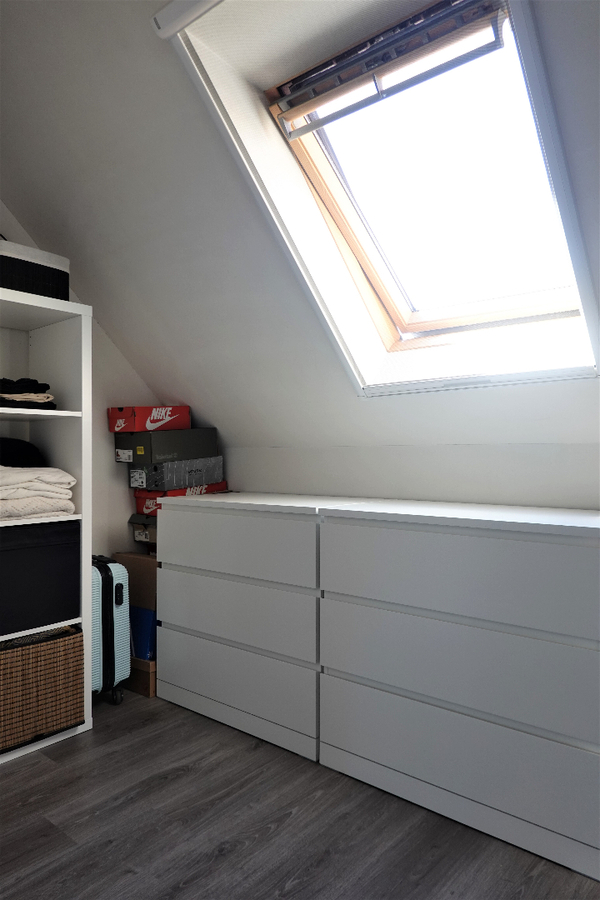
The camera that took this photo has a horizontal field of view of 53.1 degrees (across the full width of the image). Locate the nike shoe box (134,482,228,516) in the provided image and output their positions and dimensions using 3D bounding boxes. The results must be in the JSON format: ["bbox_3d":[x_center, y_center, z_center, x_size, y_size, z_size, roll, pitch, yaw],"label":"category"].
[{"bbox_3d":[-0.511,0.209,2.616,0.210,0.111,0.338,0,4,39],"label":"nike shoe box"}]

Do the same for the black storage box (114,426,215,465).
[{"bbox_3d":[-0.585,-0.021,2.654,0.265,0.129,0.354,0,4,41],"label":"black storage box"}]

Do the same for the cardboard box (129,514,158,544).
[{"bbox_3d":[-0.517,0.323,2.614,0.212,0.116,0.335,0,3,40],"label":"cardboard box"}]

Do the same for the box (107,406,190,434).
[{"bbox_3d":[-0.656,-0.135,2.637,0.181,0.103,0.301,0,4,38],"label":"box"}]

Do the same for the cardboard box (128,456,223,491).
[{"bbox_3d":[-0.540,0.099,2.645,0.227,0.111,0.345,0,4,36],"label":"cardboard box"}]

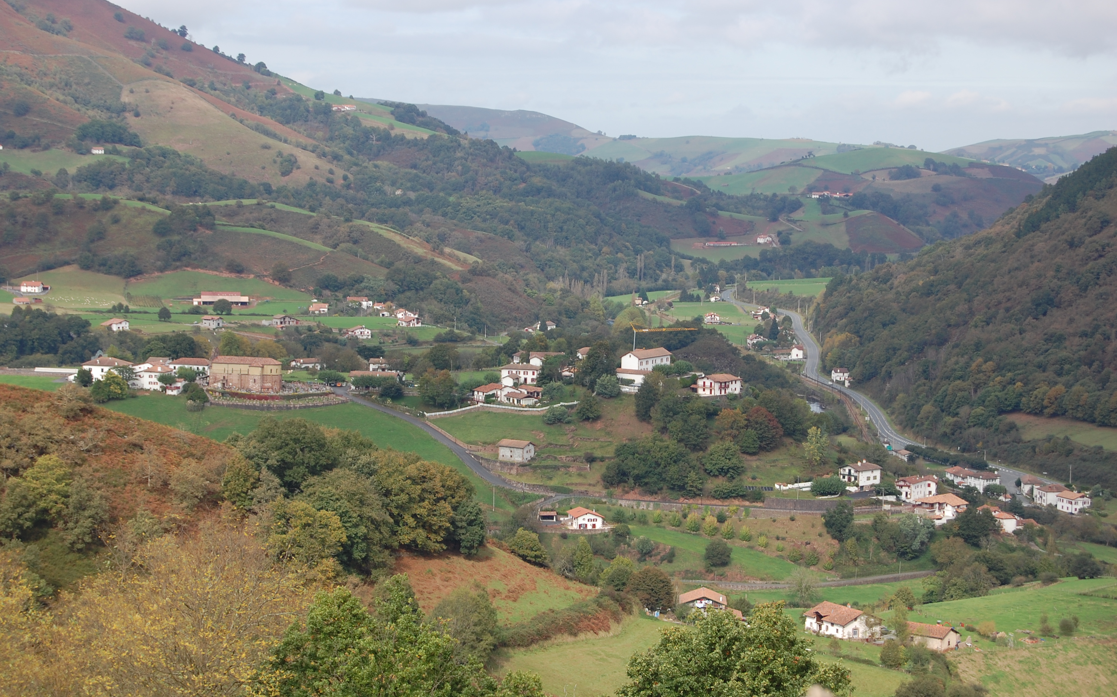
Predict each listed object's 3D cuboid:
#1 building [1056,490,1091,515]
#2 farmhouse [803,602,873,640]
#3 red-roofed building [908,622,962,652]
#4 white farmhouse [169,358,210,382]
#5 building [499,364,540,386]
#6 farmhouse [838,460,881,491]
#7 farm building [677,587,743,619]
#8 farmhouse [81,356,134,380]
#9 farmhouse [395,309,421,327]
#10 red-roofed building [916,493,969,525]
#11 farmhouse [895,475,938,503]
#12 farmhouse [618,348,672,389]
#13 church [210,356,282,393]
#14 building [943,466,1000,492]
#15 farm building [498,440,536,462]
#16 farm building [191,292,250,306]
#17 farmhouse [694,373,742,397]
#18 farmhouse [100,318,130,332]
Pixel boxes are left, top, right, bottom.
[{"bbox_3d":[214.370,63.660,1056.850,8.640,7.930,13.250,-2,5,-21],"label":"building"},{"bbox_3d":[83.320,78.970,741.250,13.750,7.680,19.050,-3,6,-29],"label":"farmhouse"},{"bbox_3d":[98.740,76.000,672.690,8.140,5.500,13.990,-4,6,-42],"label":"red-roofed building"},{"bbox_3d":[-158.580,8.610,1093.530,16.500,8.700,8.700,1,5,15],"label":"white farmhouse"},{"bbox_3d":[-14.900,10.680,1072.190,16.530,8.270,11.000,1,4,16],"label":"building"},{"bbox_3d":[125.190,52.980,1053.380,14.060,9.730,10.810,-4,6,-43],"label":"farmhouse"},{"bbox_3d":[42.460,70.640,700.660,16.820,7.210,13.940,0,4,7],"label":"farm building"},{"bbox_3d":[-191.310,8.930,1078.120,18.300,10.300,12.000,2,5,16],"label":"farmhouse"},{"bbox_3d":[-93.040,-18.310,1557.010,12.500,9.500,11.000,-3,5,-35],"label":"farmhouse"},{"bbox_3d":[152.660,62.850,1010.460,10.230,8.670,19.770,-4,6,-41],"label":"red-roofed building"},{"bbox_3d":[144.840,56.520,1028.310,9.000,9.200,15.000,4,6,40],"label":"farmhouse"},{"bbox_3d":[37.380,7.100,1077.420,11.150,12.860,28.380,3,6,30],"label":"farmhouse"},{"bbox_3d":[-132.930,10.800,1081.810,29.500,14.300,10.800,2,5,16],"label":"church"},{"bbox_3d":[192.720,61.320,1180.430,10.240,9.040,30.130,-2,5,-25],"label":"building"},{"bbox_3d":[-16.560,40.060,999.260,13.710,7.760,7.920,4,6,37],"label":"farm building"},{"bbox_3d":[-222.550,-32.790,1678.970,35.470,8.650,18.000,0,4,1],"label":"farm building"},{"bbox_3d":[66.970,15.090,1054.090,16.580,7.930,10.450,-4,6,-41],"label":"farmhouse"},{"bbox_3d":[-274.600,-14.900,1576.190,13.500,6.800,13.000,-4,7,-43],"label":"farmhouse"}]

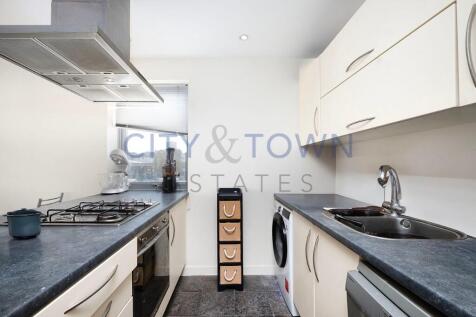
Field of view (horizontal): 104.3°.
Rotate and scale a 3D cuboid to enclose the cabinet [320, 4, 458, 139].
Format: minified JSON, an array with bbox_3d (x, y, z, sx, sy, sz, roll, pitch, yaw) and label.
[{"bbox_3d":[0.942,-0.357,1.165,0.360,0.386,0.986,0,-2,-3],"label":"cabinet"}]

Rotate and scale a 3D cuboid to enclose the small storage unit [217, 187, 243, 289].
[{"bbox_3d":[-0.077,0.819,1.918,0.241,0.936,0.250,0,-2,-3],"label":"small storage unit"}]

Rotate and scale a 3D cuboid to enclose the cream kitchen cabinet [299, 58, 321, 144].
[{"bbox_3d":[0.907,-0.523,1.907,0.360,0.767,0.486,0,-2,-3],"label":"cream kitchen cabinet"}]

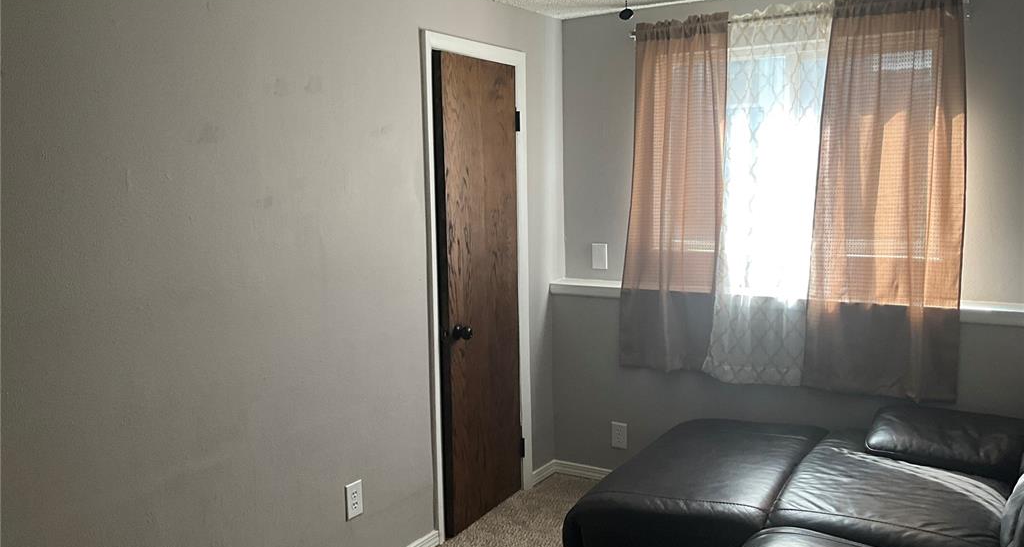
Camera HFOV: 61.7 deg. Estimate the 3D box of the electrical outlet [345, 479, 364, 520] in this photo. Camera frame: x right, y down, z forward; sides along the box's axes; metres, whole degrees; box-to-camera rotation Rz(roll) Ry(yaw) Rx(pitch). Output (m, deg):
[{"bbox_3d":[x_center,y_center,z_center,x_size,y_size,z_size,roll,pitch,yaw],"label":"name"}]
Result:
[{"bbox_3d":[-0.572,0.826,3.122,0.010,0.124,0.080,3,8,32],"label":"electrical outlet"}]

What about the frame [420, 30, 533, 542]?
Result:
[{"bbox_3d":[-0.163,0.050,3.794,0.120,2.085,0.800,3,8,32],"label":"frame"}]

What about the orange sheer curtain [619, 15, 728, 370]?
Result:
[{"bbox_3d":[0.729,-0.345,3.938,0.485,1.600,0.110,3,8,32],"label":"orange sheer curtain"}]

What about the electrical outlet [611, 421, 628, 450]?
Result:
[{"bbox_3d":[0.527,0.792,4.186,0.080,0.124,0.010,3,8,32],"label":"electrical outlet"}]

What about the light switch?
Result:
[{"bbox_3d":[0.442,-0.084,4.293,0.082,0.124,0.010,3,8,32],"label":"light switch"}]

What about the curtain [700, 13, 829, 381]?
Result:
[{"bbox_3d":[1.102,-0.314,3.709,0.520,1.600,0.110,3,8,32],"label":"curtain"}]

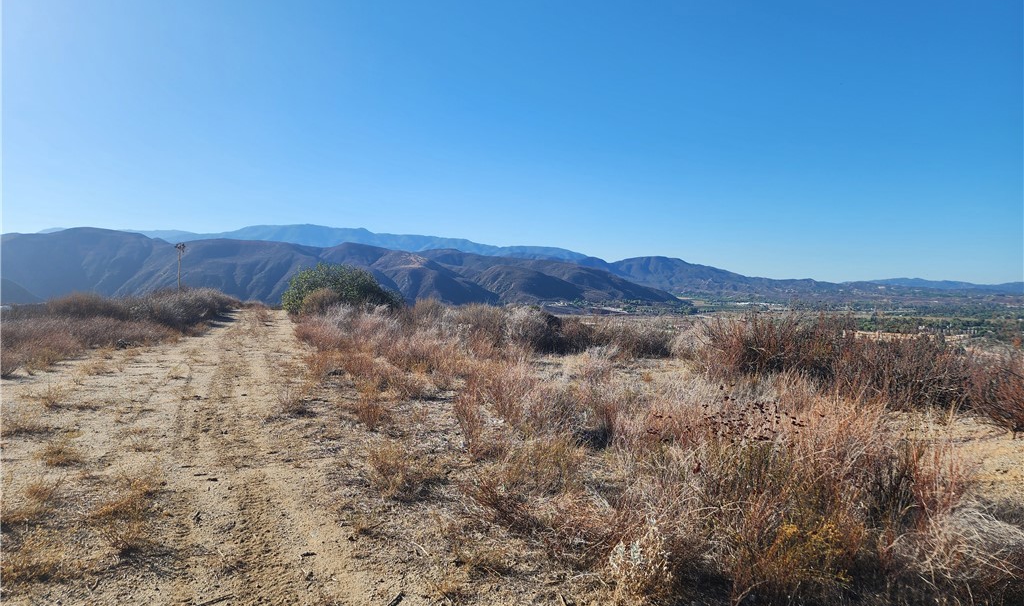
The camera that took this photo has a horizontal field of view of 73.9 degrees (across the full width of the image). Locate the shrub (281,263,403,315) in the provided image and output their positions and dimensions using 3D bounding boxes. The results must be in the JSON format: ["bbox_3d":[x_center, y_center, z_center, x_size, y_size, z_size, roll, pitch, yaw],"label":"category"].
[{"bbox_3d":[-7.894,-0.579,31.500,5.400,2.450,4.300,0,2,-14],"label":"shrub"}]

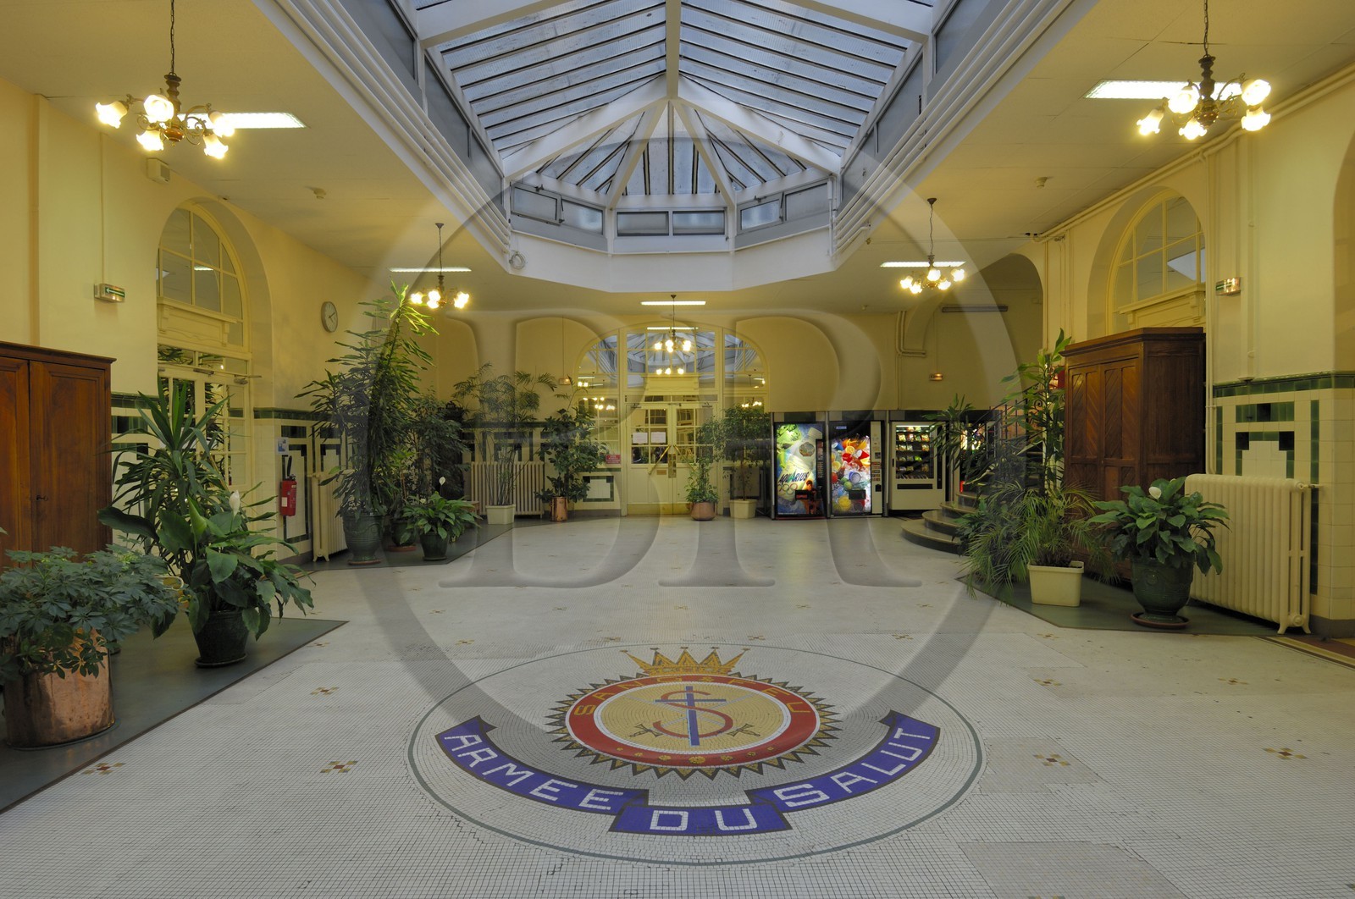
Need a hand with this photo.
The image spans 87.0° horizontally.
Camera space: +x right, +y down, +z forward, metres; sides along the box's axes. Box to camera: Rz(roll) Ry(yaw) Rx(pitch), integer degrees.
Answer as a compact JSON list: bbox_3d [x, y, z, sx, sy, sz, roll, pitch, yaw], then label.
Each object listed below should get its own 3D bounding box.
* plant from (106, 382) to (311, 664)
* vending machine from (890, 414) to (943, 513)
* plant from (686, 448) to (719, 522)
[{"bbox_3d":[-3.110,0.469,4.740,1.300,1.780,1.220,0,1,0],"label":"plant"},{"bbox_3d":[4.563,0.361,13.930,1.020,1.800,0.880,0,1,-1],"label":"vending machine"},{"bbox_3d":[0.480,0.660,13.500,0.670,1.340,0.620,-1,1,-1],"label":"plant"}]

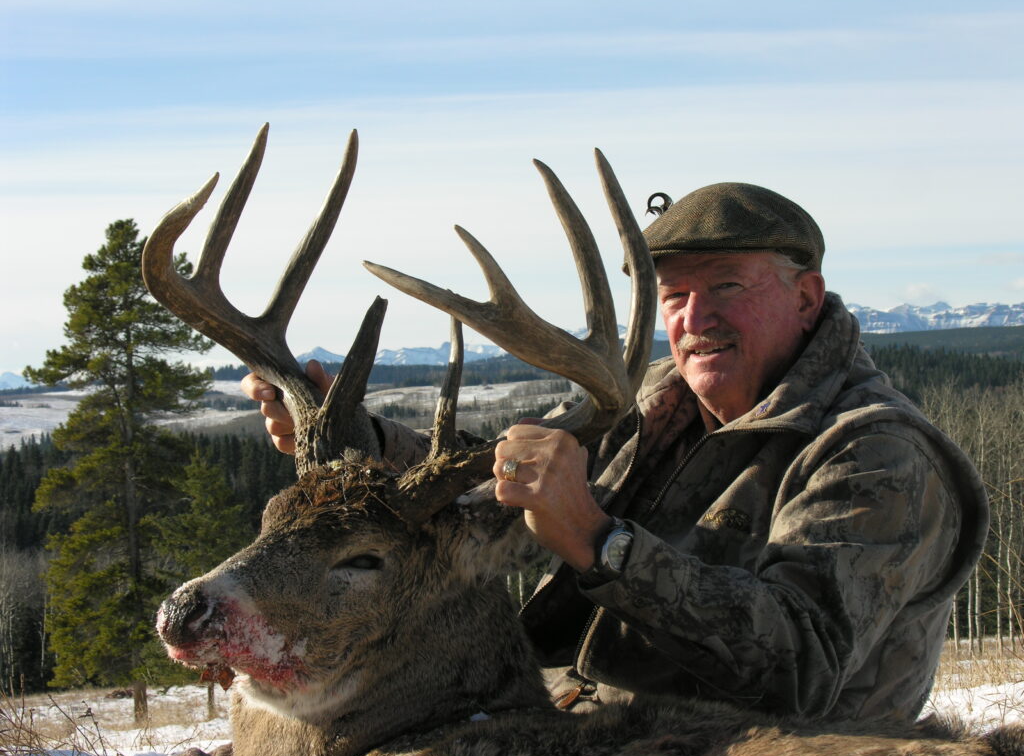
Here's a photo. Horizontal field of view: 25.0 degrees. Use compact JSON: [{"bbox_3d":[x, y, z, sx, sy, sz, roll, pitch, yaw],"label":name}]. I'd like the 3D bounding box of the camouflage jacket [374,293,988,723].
[{"bbox_3d":[0.175,0.165,2.500,0.600,0.530,0.600,0,0,39],"label":"camouflage jacket"}]

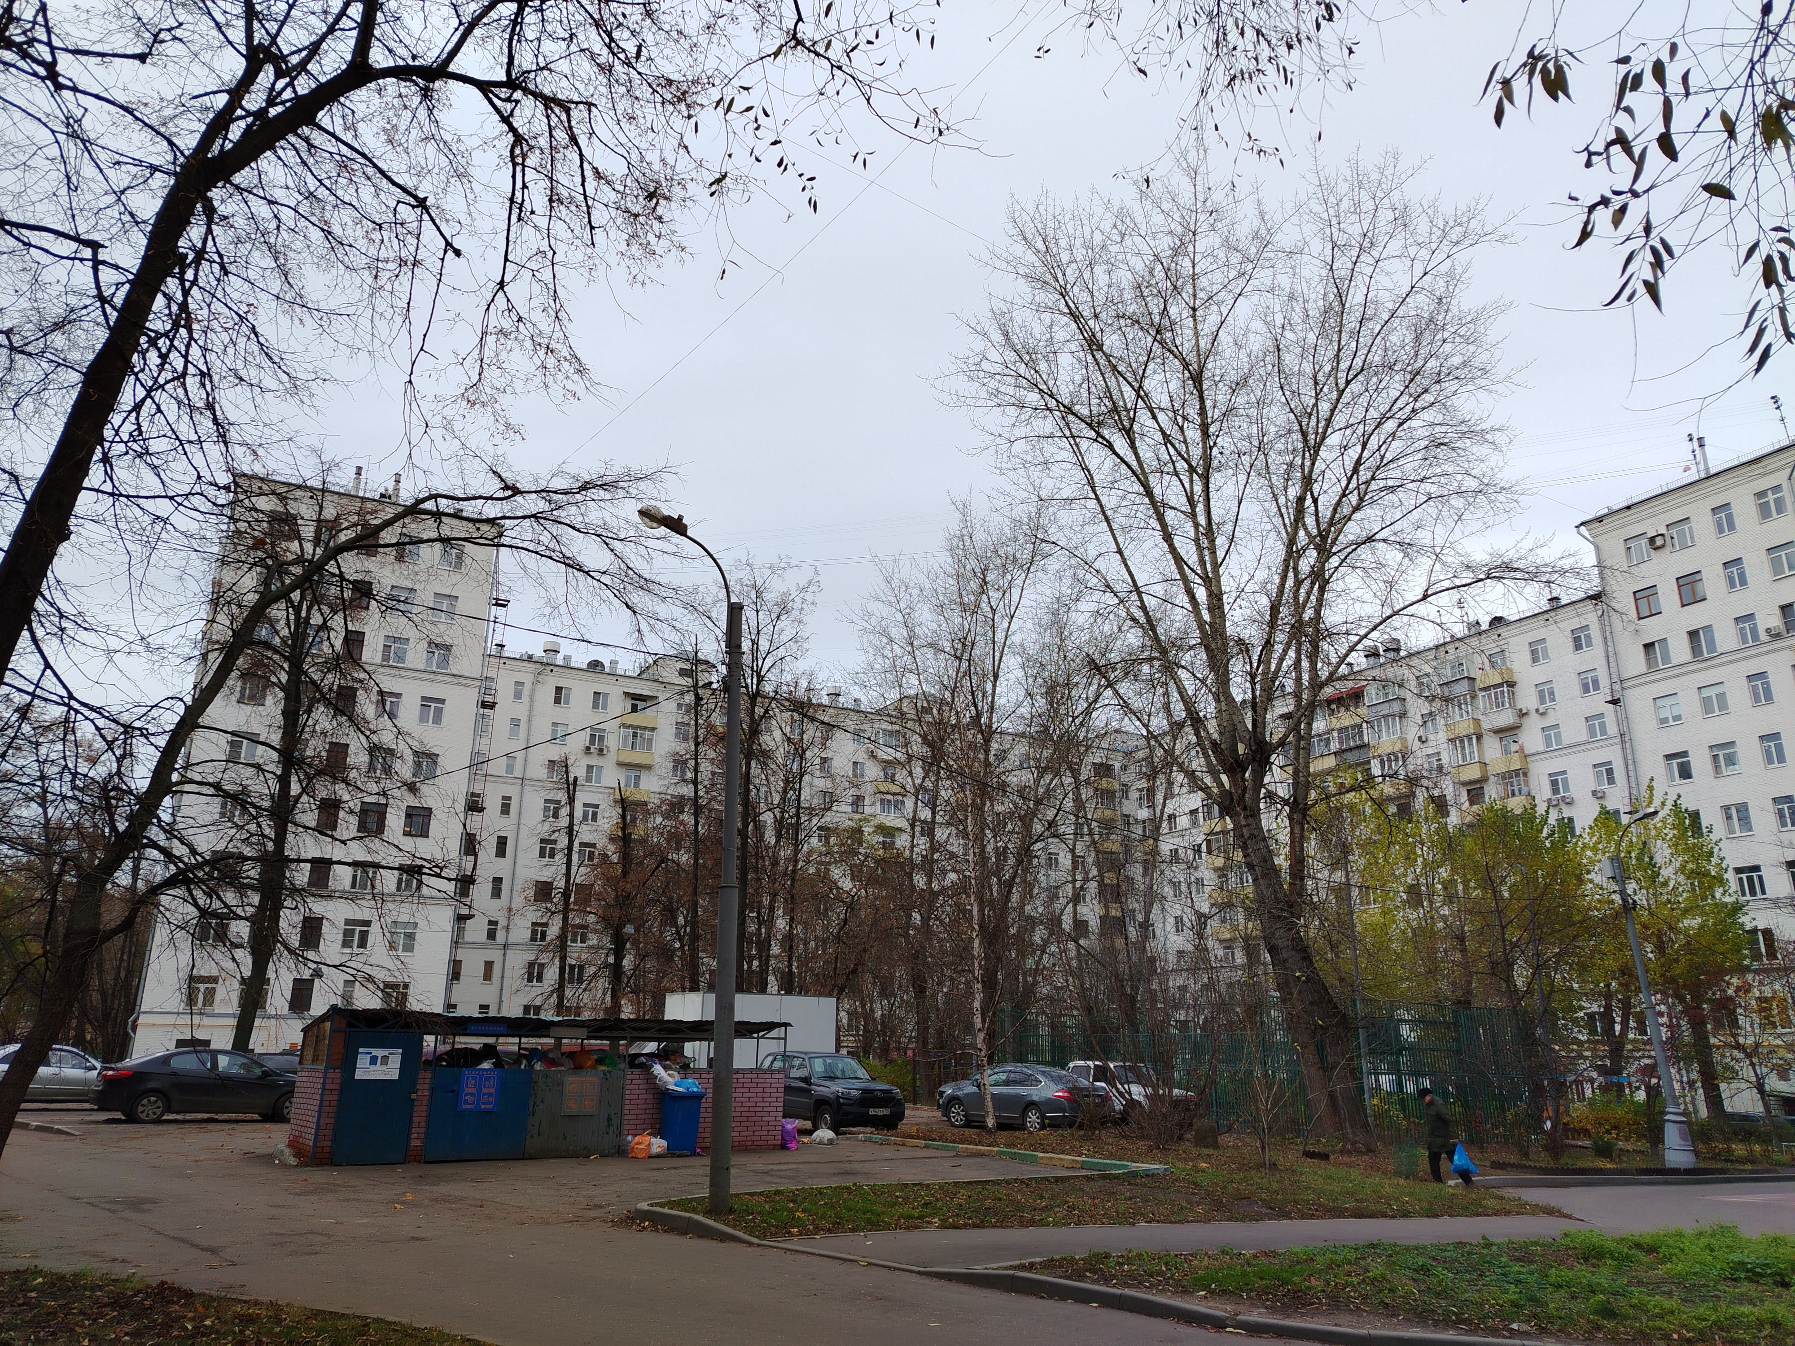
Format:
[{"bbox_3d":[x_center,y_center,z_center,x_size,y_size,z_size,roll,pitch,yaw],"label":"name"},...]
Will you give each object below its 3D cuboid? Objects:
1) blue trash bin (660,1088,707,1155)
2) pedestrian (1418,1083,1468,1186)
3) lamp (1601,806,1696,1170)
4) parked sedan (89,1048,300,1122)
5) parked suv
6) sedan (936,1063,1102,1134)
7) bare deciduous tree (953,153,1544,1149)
[{"bbox_3d":[-3.473,7.329,20.297,0.580,1.030,0.700,8,-19,-24],"label":"blue trash bin"},{"bbox_3d":[9.319,7.877,21.134,0.750,1.580,0.550,-5,-18,17],"label":"pedestrian"},{"bbox_3d":[15.430,6.318,25.458,1.200,7.310,0.650,-14,-22,38],"label":"lamp"},{"bbox_3d":[-14.276,8.627,26.075,4.370,1.470,1.700,13,-21,-34],"label":"parked sedan"},{"bbox_3d":[-1.560,9.162,27.305,1.770,1.660,4.100,12,-21,-31],"label":"parked suv"},{"bbox_3d":[3.029,10.422,30.590,1.795,1.475,4.850,15,-22,-38],"label":"sedan"},{"bbox_3d":[8.721,-1.727,31.500,14.350,25.700,12.500,0,-18,0],"label":"bare deciduous tree"}]

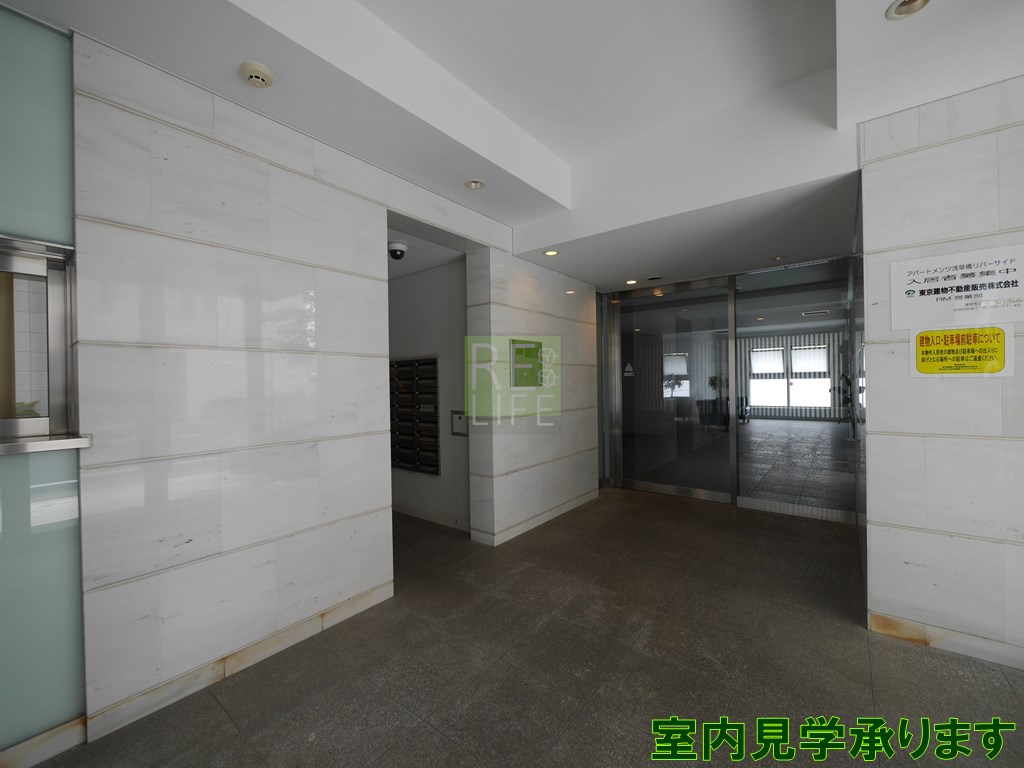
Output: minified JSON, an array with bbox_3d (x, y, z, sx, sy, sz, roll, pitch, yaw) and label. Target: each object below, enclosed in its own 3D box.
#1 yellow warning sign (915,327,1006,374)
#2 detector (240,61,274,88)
[{"bbox_3d":[1.860,-0.137,1.717,0.260,0.189,0.008,-1,0,37],"label":"yellow warning sign"},{"bbox_3d":[-0.939,-1.133,1.525,0.102,0.042,0.102,-1,0,39],"label":"detector"}]

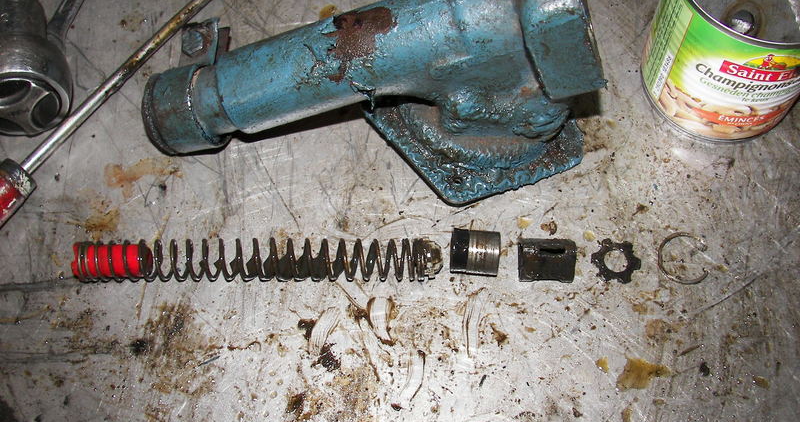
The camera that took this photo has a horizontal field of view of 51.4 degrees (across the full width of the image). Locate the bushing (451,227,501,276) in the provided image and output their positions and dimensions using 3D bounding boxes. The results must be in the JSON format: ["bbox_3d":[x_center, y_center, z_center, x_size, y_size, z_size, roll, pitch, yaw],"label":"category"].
[{"bbox_3d":[0.045,0.024,0.492,0.028,0.026,0.026,5,69,6],"label":"bushing"}]

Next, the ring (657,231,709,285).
[{"bbox_3d":[0.169,0.027,0.494,0.031,0.002,0.031,-2,68,4],"label":"ring"}]

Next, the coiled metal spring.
[{"bbox_3d":[-0.085,0.030,0.501,0.220,0.025,0.025,-1,68,4],"label":"coiled metal spring"}]

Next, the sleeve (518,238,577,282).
[{"bbox_3d":[0.086,0.029,0.488,0.032,0.026,0.026,1,69,5],"label":"sleeve"}]

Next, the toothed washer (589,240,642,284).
[{"bbox_3d":[0.129,0.029,0.496,0.029,0.003,0.029,-2,68,4],"label":"toothed washer"}]

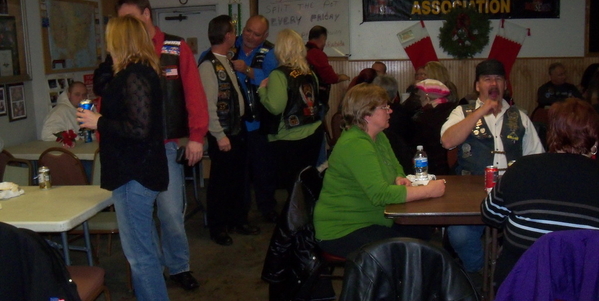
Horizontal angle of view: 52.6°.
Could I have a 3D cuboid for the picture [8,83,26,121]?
[{"bbox_3d":[-2.472,-0.424,5.299,0.020,0.300,0.250,0,10,6],"label":"picture"}]

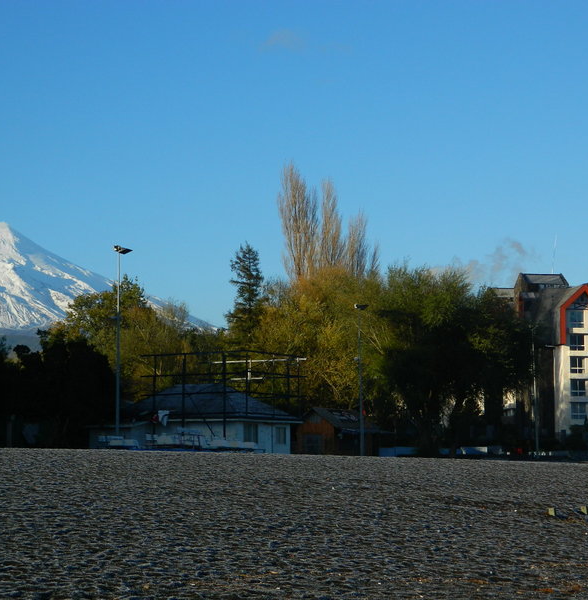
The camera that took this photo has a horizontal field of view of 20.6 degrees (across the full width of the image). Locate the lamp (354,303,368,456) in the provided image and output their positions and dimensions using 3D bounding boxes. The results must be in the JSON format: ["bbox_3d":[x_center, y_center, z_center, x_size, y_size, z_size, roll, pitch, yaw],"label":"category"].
[{"bbox_3d":[5.246,6.186,123.637,1.100,11.800,0.700,-3,-7,29],"label":"lamp"}]

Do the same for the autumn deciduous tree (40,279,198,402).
[{"bbox_3d":[-15.317,5.407,142.848,13.200,15.700,12.500,0,-6,0],"label":"autumn deciduous tree"}]

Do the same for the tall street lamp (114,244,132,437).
[{"bbox_3d":[-10.164,2.692,95.137,1.100,11.800,0.700,-3,-7,29],"label":"tall street lamp"}]

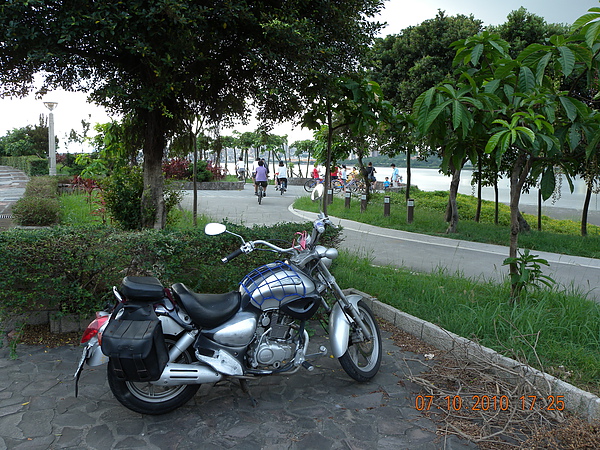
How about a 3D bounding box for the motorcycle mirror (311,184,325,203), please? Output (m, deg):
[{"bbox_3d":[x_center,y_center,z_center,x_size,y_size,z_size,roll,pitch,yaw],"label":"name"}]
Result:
[{"bbox_3d":[0.113,-0.201,3.050,0.045,0.100,0.150,12,-26,-31],"label":"motorcycle mirror"}]

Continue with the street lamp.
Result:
[{"bbox_3d":[-15.842,-5.525,31.000,0.950,4.800,0.950,1,7,0],"label":"street lamp"}]

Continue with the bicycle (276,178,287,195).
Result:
[{"bbox_3d":[-0.893,-1.908,23.800,0.550,1.030,1.650,0,7,-3],"label":"bicycle"}]

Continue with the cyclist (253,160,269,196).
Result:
[{"bbox_3d":[-1.475,-1.761,18.500,0.520,1.380,0.750,1,7,-3],"label":"cyclist"}]

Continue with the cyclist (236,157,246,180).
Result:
[{"bbox_3d":[-3.411,-3.277,28.300,0.550,1.450,0.800,0,7,-6],"label":"cyclist"}]

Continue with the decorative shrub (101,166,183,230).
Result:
[{"bbox_3d":[-3.462,-0.557,10.600,1.400,1.500,1.600,1,7,0],"label":"decorative shrub"}]

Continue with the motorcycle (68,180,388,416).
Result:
[{"bbox_3d":[-0.371,0.475,3.320,2.130,1.450,0.850,-2,8,-20],"label":"motorcycle"}]

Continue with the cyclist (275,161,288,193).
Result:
[{"bbox_3d":[-0.900,-2.398,24.000,0.580,1.500,0.800,0,7,-3],"label":"cyclist"}]

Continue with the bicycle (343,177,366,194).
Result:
[{"bbox_3d":[2.764,-2.111,25.800,1.600,1.000,0.550,0,7,-6],"label":"bicycle"}]

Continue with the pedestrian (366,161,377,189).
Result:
[{"bbox_3d":[3.875,-2.585,26.300,0.500,1.580,0.500,6,9,37],"label":"pedestrian"}]

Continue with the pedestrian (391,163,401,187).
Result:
[{"bbox_3d":[5.400,-2.675,27.500,0.400,1.600,0.500,-2,8,-21],"label":"pedestrian"}]

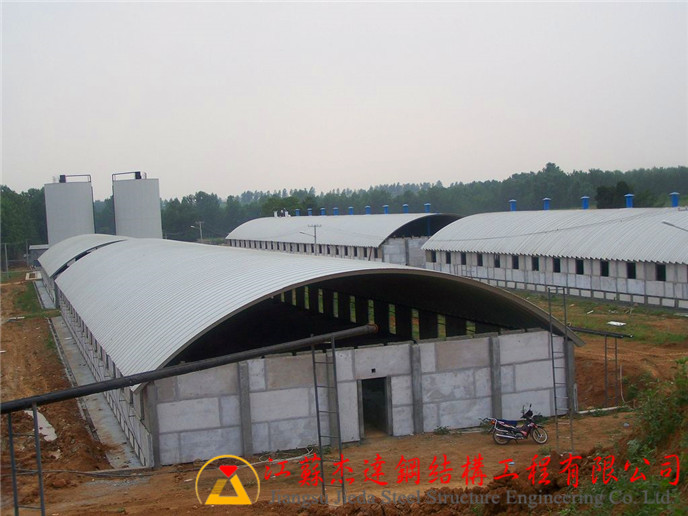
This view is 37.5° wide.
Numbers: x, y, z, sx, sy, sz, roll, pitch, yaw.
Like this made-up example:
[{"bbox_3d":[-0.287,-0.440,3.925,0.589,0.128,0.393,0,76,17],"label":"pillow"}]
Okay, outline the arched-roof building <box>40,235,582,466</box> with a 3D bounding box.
[{"bbox_3d":[-16.728,1.188,86.538,15.272,5.450,113.856,-4,3,-18],"label":"arched-roof building"}]

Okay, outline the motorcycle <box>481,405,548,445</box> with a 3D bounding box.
[{"bbox_3d":[5.580,5.417,32.593,2.000,1.170,0.750,-3,3,7],"label":"motorcycle"}]

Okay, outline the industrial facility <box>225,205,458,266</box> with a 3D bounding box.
[{"bbox_3d":[-1.309,-3.565,150.240,15.600,7.200,71.700,-4,3,-20],"label":"industrial facility"}]

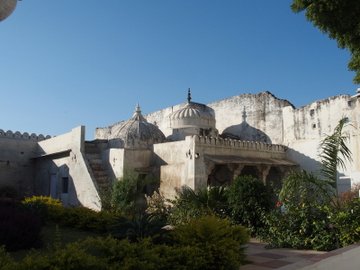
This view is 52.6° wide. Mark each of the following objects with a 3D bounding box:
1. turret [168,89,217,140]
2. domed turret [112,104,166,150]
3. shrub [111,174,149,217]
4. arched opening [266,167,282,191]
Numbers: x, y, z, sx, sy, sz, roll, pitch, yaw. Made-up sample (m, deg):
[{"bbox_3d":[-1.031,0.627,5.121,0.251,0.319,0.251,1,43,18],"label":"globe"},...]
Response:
[{"bbox_3d":[0.807,-1.323,23.500,3.000,3.350,3.000,0,-8,0],"label":"turret"},{"bbox_3d":[-2.337,-0.479,20.500,3.150,2.500,3.150,0,-8,0],"label":"domed turret"},{"bbox_3d":[-2.331,2.838,16.800,1.750,2.000,1.600,0,-8,0],"label":"shrub"},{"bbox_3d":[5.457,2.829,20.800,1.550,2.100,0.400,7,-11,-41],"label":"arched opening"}]

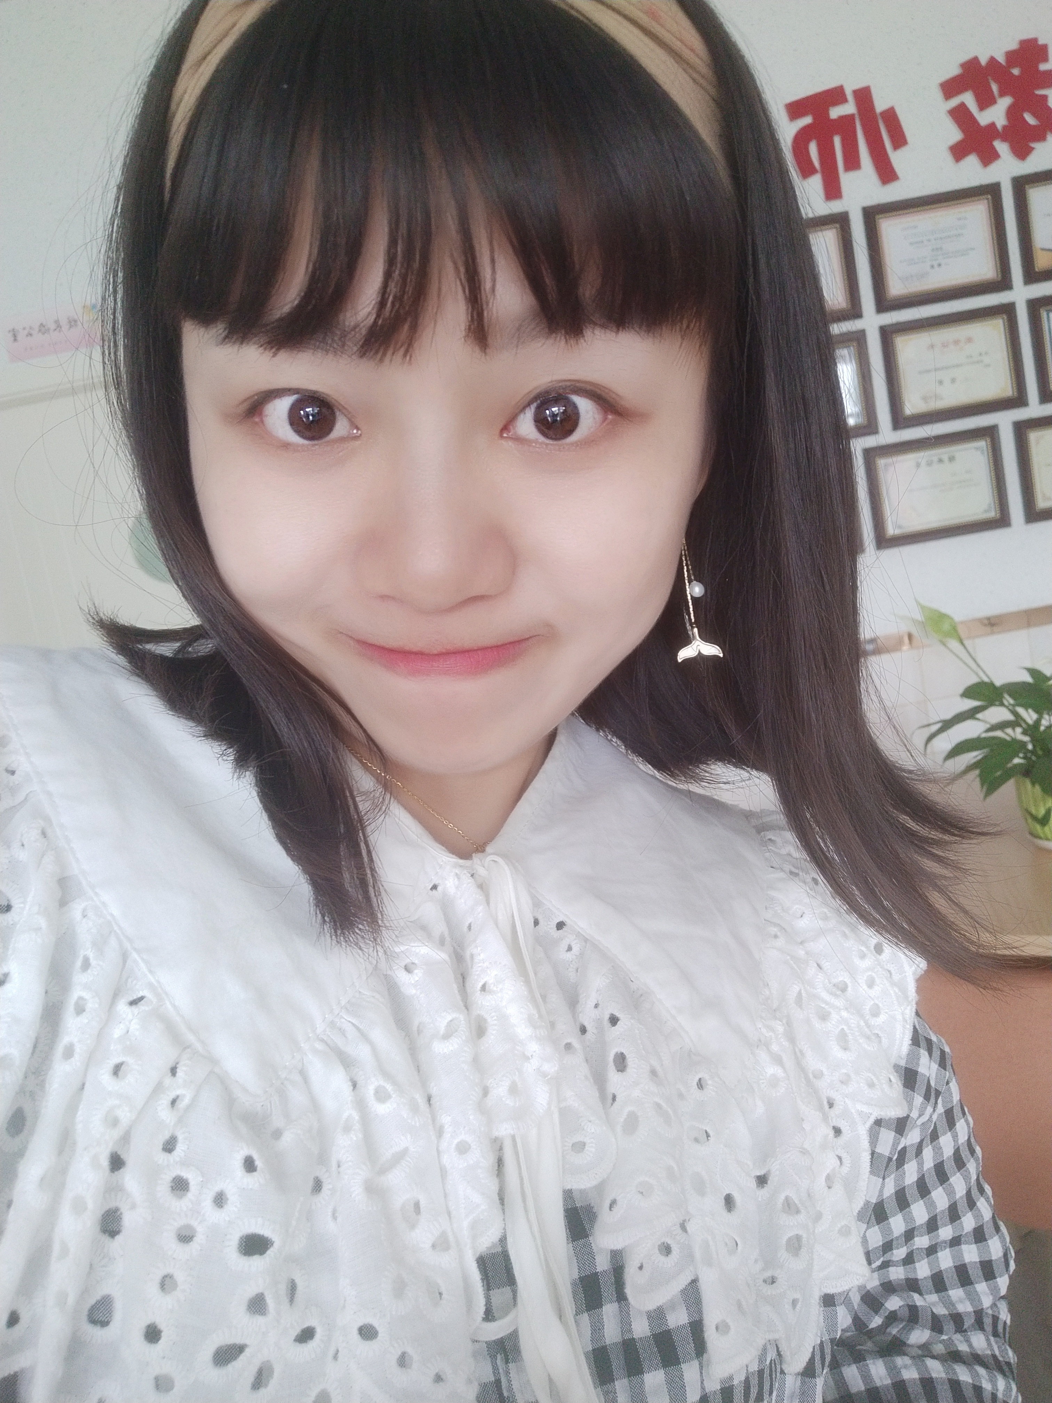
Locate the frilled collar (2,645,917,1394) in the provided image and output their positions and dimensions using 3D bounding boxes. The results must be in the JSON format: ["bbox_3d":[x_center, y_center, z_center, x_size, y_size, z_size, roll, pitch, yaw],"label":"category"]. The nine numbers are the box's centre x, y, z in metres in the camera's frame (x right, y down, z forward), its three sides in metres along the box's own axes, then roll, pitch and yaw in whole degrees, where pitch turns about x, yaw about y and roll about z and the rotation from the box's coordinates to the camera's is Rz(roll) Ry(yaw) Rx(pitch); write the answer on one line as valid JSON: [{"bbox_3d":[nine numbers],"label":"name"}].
[{"bbox_3d":[-0.027,0.106,0.483,0.366,0.243,0.225,1,6,-10],"label":"frilled collar"}]

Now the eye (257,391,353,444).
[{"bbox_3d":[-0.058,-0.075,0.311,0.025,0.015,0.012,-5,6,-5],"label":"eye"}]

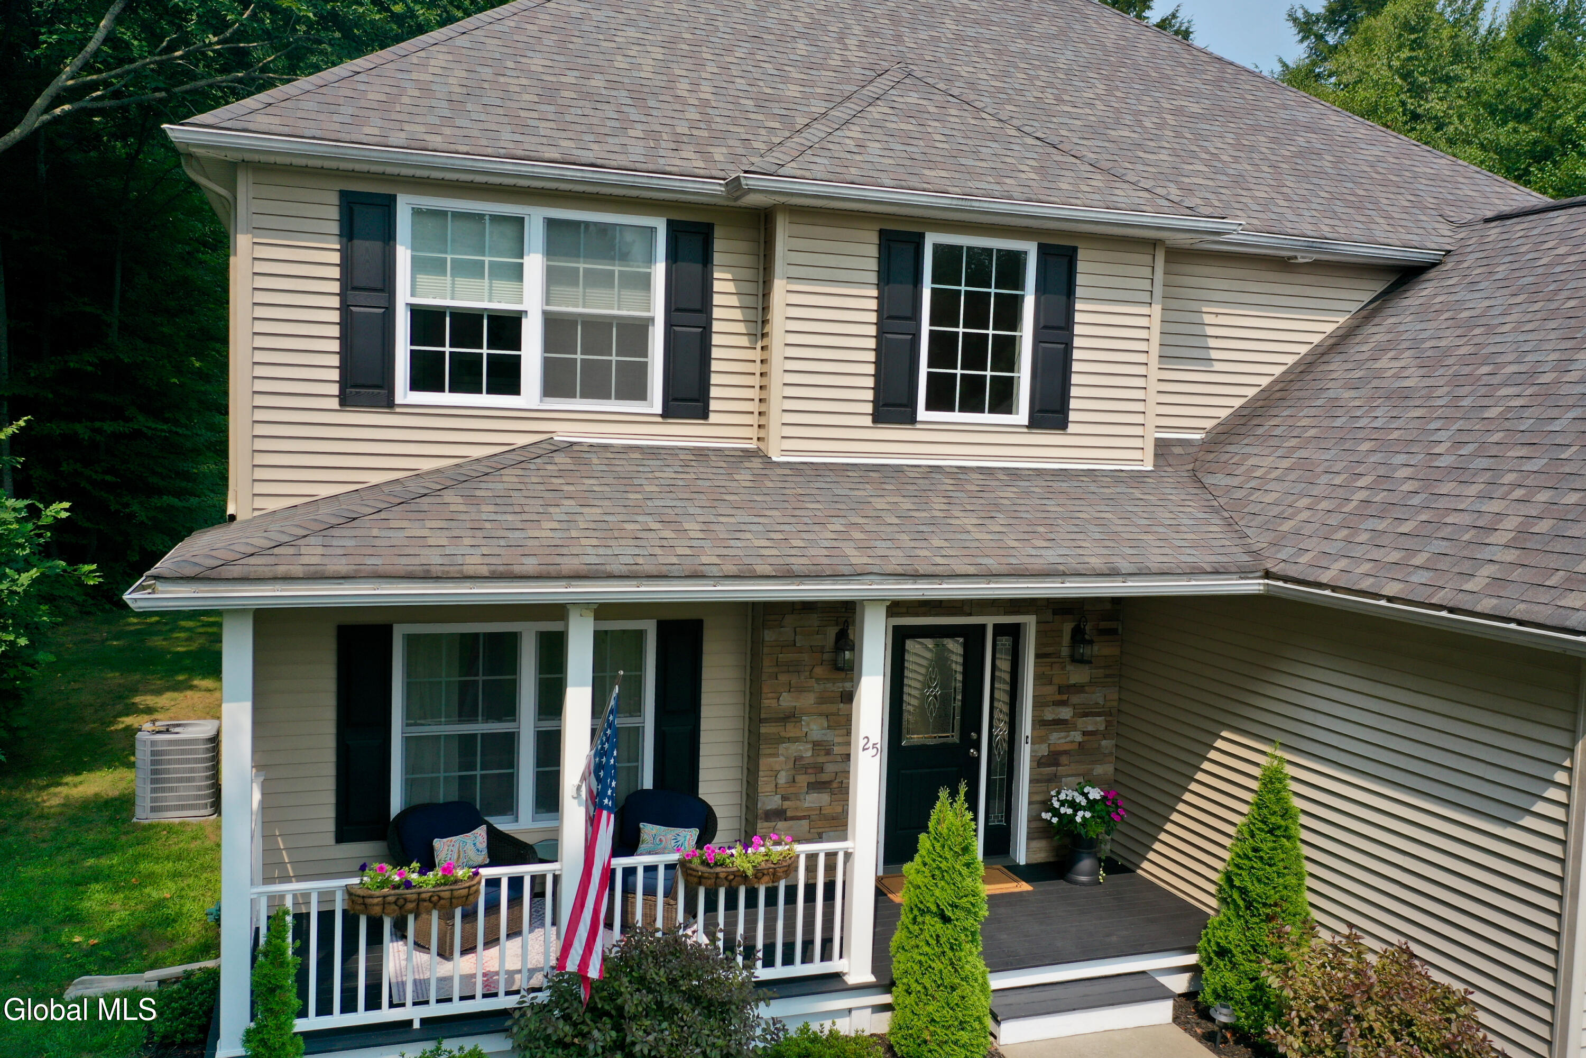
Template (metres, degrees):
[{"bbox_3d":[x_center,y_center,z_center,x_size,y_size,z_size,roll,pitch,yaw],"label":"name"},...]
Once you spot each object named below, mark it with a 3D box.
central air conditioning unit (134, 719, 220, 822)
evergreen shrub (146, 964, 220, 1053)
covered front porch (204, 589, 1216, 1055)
[{"bbox_3d":[-6.318,2.469,12.739,0.730,0.820,0.720,0,4,-19],"label":"central air conditioning unit"},{"bbox_3d":[-3.918,3.009,7.964,0.530,0.430,0.600,0,4,-19],"label":"evergreen shrub"},{"bbox_3d":[-0.199,1.795,8.729,7.050,2.910,2.480,0,4,-19],"label":"covered front porch"}]

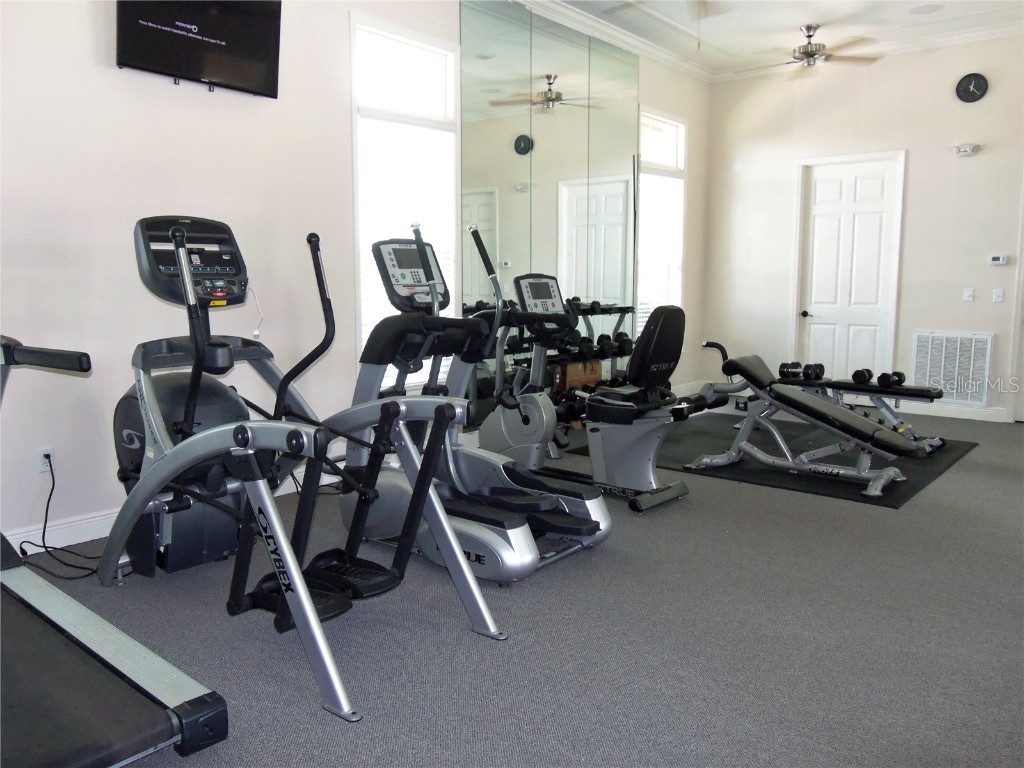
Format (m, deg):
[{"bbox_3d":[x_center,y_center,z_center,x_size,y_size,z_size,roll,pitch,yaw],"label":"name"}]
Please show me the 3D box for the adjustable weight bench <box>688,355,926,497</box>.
[{"bbox_3d":[1.941,0.199,5.131,1.530,0.830,0.630,6,10,41],"label":"adjustable weight bench"}]

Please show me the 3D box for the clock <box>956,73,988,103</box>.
[{"bbox_3d":[4.154,-2.673,6.937,0.252,0.252,0.040,6,10,40],"label":"clock"}]

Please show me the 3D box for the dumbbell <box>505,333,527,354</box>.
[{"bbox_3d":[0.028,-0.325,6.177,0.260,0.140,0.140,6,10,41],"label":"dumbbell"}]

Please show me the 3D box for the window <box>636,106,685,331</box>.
[{"bbox_3d":[1.525,-1.523,7.897,0.100,2.310,0.907,6,10,41],"label":"window"}]

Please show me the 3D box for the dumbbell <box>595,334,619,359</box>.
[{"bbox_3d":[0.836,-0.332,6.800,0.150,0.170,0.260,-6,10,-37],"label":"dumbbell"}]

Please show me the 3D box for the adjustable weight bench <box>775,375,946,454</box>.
[{"bbox_3d":[2.780,0.190,6.401,1.500,0.500,0.580,6,10,41],"label":"adjustable weight bench"}]

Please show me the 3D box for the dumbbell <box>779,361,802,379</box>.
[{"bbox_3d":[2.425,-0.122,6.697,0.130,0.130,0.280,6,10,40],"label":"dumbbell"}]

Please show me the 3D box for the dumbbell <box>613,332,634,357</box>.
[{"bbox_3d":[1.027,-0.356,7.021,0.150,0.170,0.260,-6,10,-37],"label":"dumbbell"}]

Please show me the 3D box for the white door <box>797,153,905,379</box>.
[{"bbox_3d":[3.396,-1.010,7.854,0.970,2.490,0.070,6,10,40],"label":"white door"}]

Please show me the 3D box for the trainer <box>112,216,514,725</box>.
[{"bbox_3d":[-0.948,0.112,3.028,1.820,1.600,0.800,6,10,40],"label":"trainer"}]

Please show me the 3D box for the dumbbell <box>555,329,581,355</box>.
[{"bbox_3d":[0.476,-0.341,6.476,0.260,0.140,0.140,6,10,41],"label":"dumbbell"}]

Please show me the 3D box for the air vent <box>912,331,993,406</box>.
[{"bbox_3d":[4.118,-0.137,7.237,0.663,0.680,0.040,6,10,41],"label":"air vent"}]

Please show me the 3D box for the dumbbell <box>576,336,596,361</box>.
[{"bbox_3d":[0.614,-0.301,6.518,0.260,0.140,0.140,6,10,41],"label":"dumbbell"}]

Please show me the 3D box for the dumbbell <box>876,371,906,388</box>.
[{"bbox_3d":[3.022,-0.032,6.123,0.280,0.130,0.130,-6,10,-37],"label":"dumbbell"}]

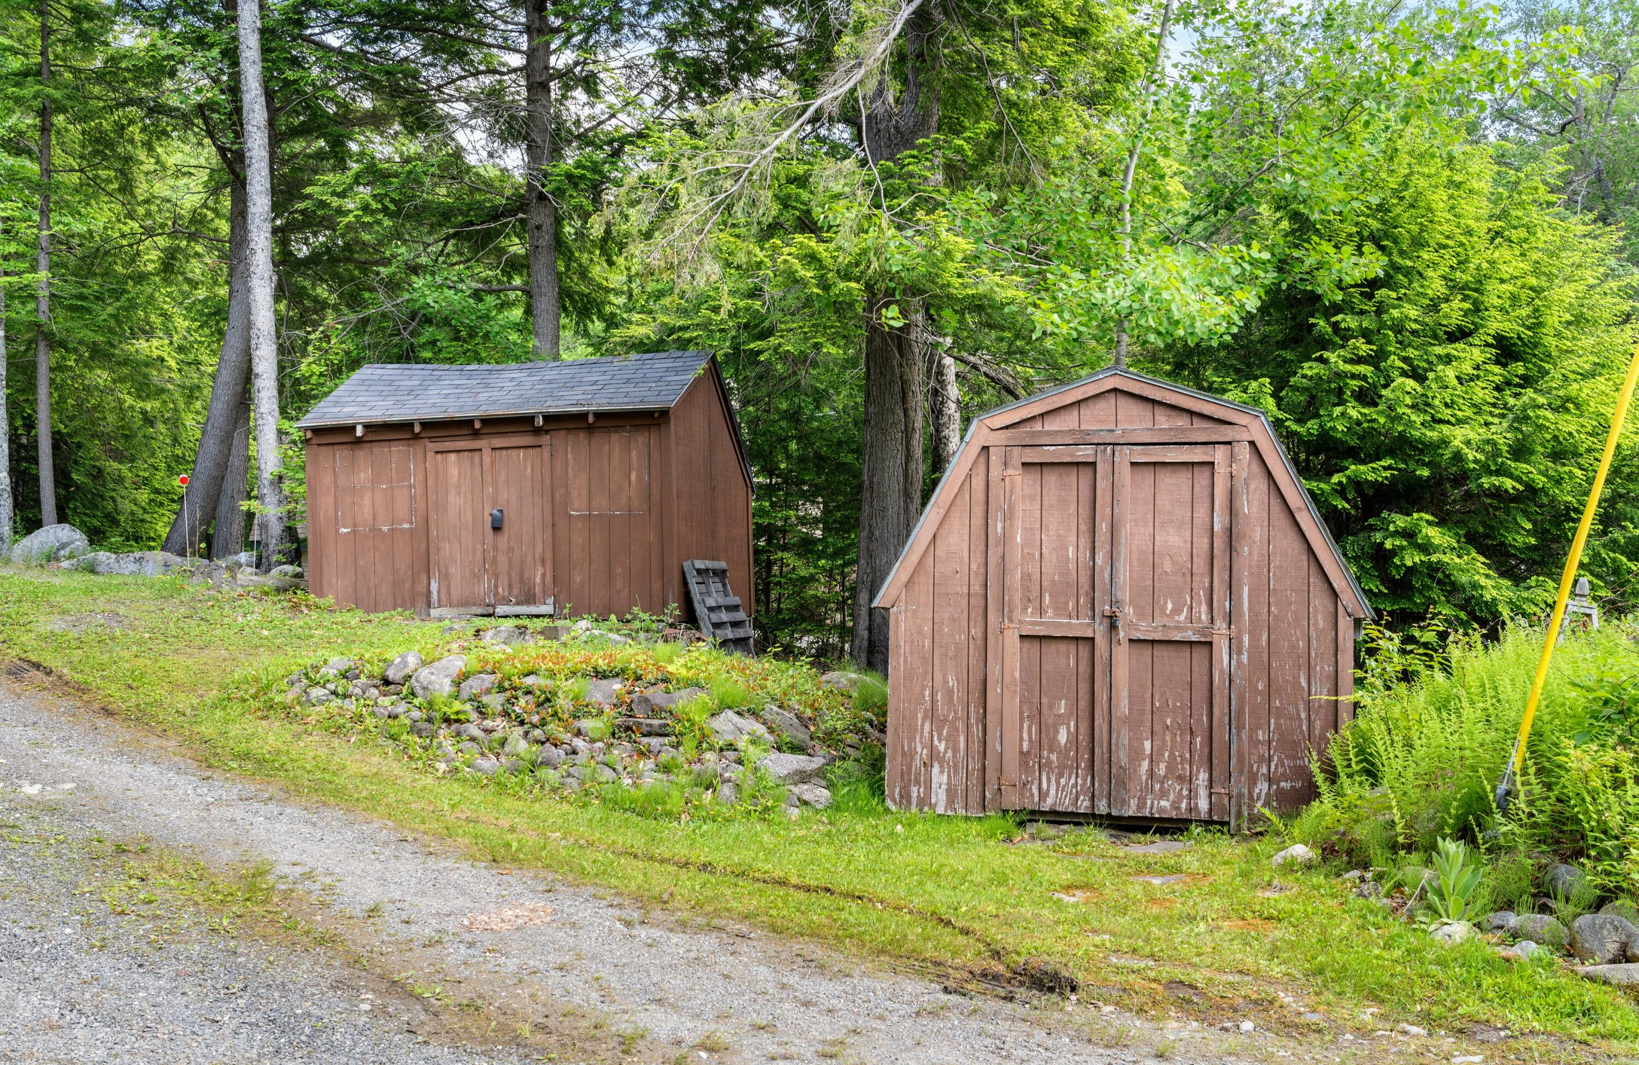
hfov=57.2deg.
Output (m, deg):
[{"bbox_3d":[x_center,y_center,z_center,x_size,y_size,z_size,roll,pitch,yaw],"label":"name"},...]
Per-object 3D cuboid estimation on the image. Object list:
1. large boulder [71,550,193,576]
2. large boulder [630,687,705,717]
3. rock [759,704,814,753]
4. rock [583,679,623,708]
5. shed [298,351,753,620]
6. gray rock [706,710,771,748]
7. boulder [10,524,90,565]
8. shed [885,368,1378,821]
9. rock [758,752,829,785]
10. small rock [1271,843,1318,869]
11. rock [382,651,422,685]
[{"bbox_3d":[-7.882,0.344,17.200,1.378,0.314,0.750,0,0,0],"label":"large boulder"},{"bbox_3d":[-1.020,1.140,10.100,0.499,0.202,0.360,0,0,0],"label":"large boulder"},{"bbox_3d":[-0.196,1.175,9.027,0.330,0.280,0.270,0,-1,-1],"label":"rock"},{"bbox_3d":[-1.499,1.112,10.400,0.275,0.208,0.250,0,0,0],"label":"rock"},{"bbox_3d":[-2.925,-0.490,15.550,3.900,2.670,2.700,0,0,14],"label":"shed"},{"bbox_3d":[-0.507,1.247,9.600,0.417,0.242,0.360,0,0,0],"label":"gray rock"},{"bbox_3d":[-9.121,0.137,17.800,0.956,0.495,0.750,0,0,0],"label":"boulder"},{"bbox_3d":[2.027,0.398,9.627,2.727,2.533,2.950,0,-2,17],"label":"shed"},{"bbox_3d":[-0.152,1.361,8.680,0.410,0.200,0.300,0,-1,-1],"label":"rock"},{"bbox_3d":[2.333,1.589,7.367,0.225,0.130,0.180,0,-2,18],"label":"small rock"},{"bbox_3d":[-3.141,1.016,11.300,0.299,0.265,0.260,0,0,0],"label":"rock"}]

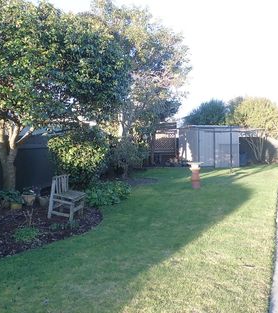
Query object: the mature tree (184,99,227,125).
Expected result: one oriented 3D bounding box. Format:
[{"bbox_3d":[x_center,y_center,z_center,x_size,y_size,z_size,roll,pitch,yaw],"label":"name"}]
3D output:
[{"bbox_3d":[4.695,-1.873,23.883,3.200,4.300,3.000,0,3,11],"label":"mature tree"}]

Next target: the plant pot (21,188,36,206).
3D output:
[{"bbox_3d":[-2.720,1.010,8.350,0.360,0.430,0.360,-1,3,0],"label":"plant pot"}]

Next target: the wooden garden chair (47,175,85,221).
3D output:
[{"bbox_3d":[-1.435,0.818,6.773,0.560,0.840,0.490,1,3,23],"label":"wooden garden chair"}]

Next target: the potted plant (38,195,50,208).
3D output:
[{"bbox_3d":[-2.219,1.007,8.041,0.330,0.330,0.330,-1,3,-15],"label":"potted plant"}]

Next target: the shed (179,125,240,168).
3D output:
[{"bbox_3d":[4.082,-0.545,18.867,3.200,2.200,1.800,1,3,23],"label":"shed"}]

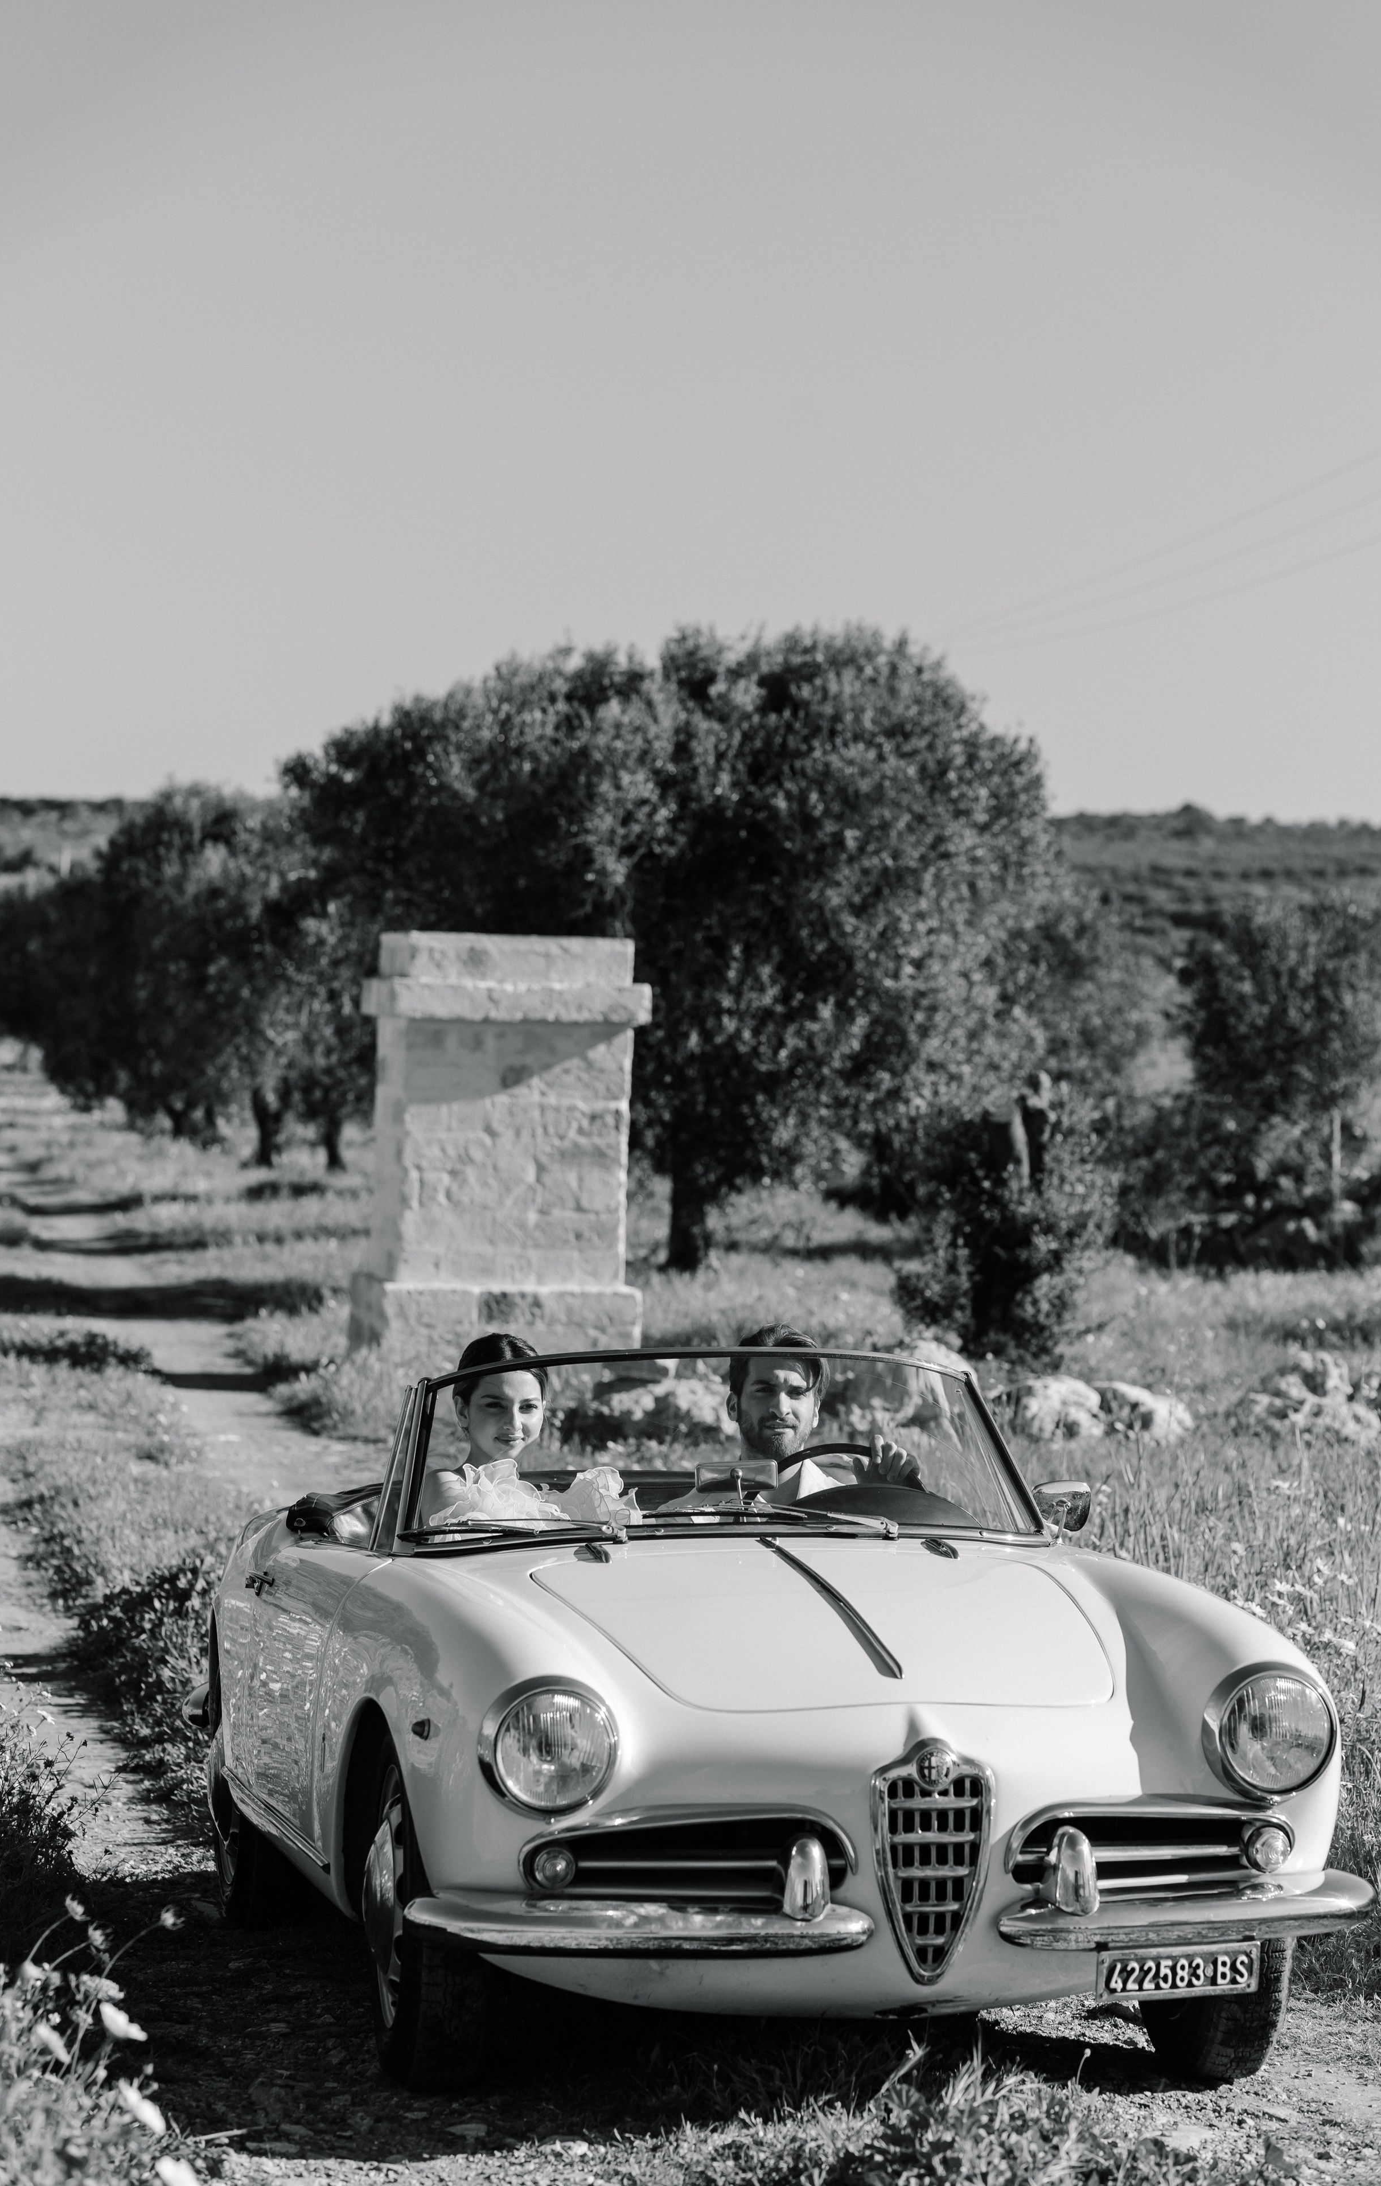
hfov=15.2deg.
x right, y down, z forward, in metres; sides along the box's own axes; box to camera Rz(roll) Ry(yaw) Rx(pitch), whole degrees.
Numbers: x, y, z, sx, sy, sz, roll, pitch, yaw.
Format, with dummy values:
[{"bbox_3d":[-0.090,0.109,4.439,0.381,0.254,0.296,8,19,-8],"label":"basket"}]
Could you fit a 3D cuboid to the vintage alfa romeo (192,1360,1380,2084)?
[{"bbox_3d":[-0.019,1.022,9.476,1.560,1.210,3.870,1,-2,-12],"label":"vintage alfa romeo"}]

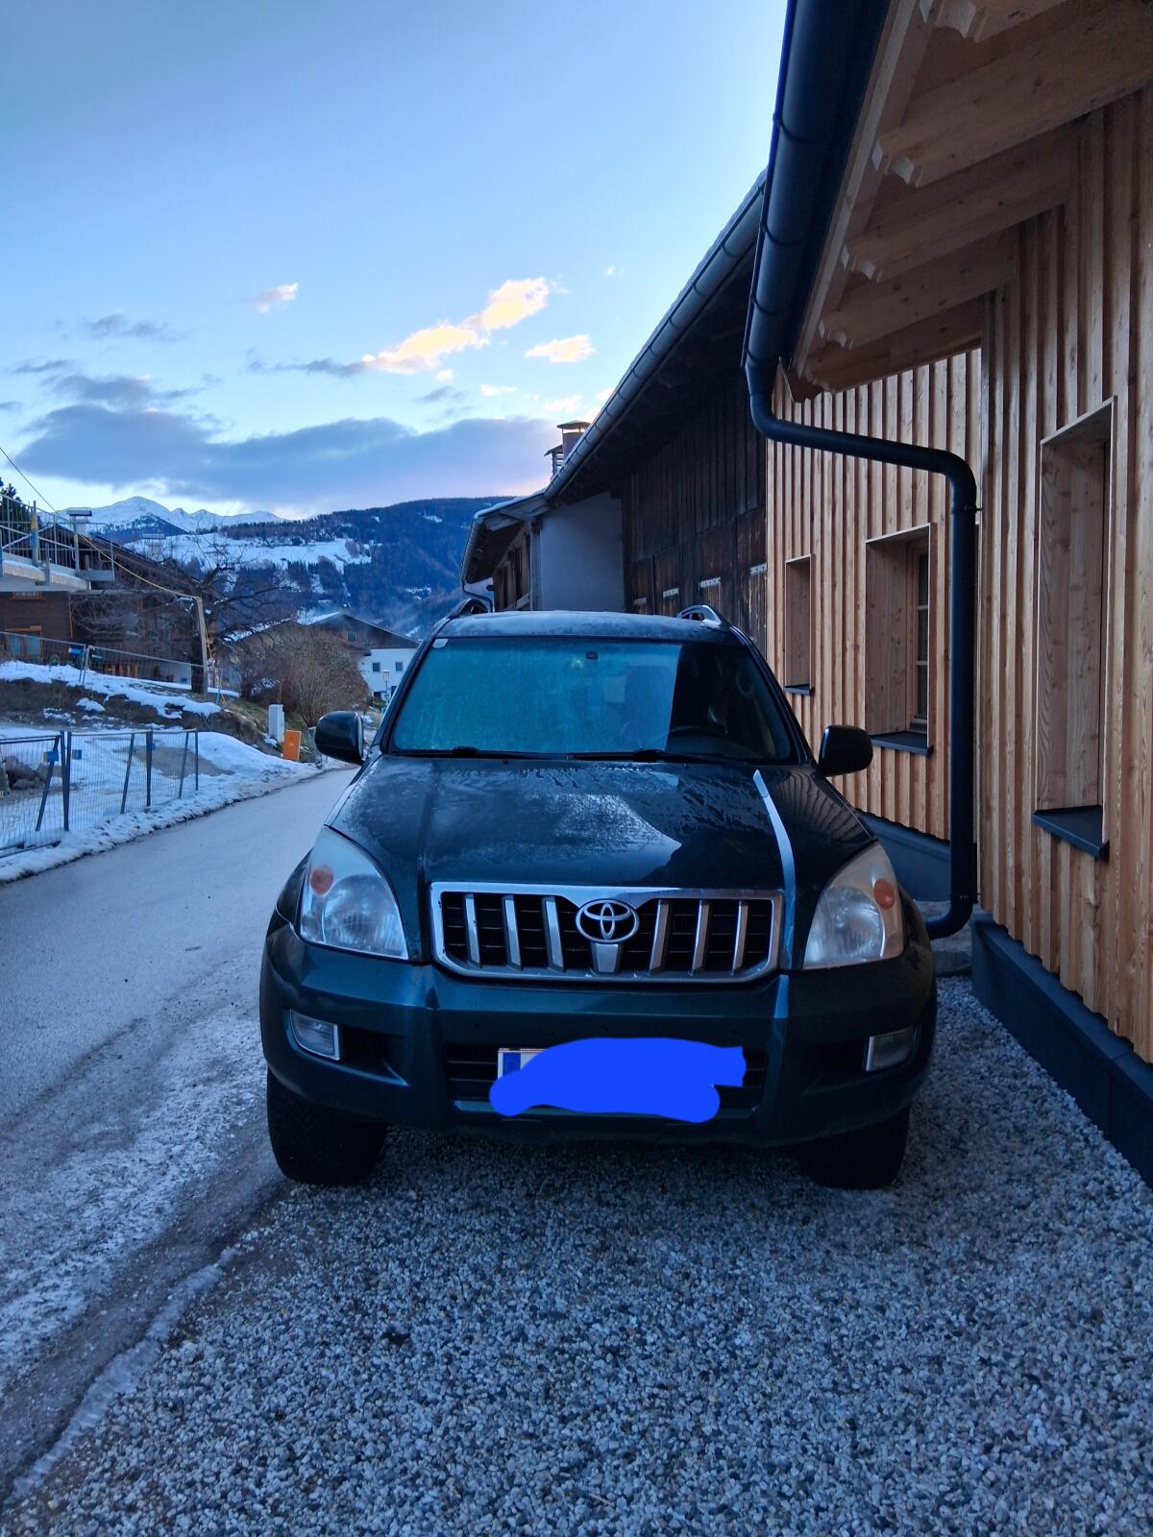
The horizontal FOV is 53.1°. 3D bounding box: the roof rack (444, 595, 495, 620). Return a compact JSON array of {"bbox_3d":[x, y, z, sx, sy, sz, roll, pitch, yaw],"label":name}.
[{"bbox_3d":[-0.512,-0.758,5.840,0.100,0.140,1.750,1,4,-1],"label":"roof rack"}]

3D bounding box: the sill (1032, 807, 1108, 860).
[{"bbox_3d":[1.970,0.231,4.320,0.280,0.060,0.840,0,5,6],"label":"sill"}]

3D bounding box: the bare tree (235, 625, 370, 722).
[{"bbox_3d":[-9.500,-3.250,40.000,4.500,3.500,4.200,-2,5,-13],"label":"bare tree"}]

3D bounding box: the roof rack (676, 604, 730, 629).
[{"bbox_3d":[0.607,-0.735,5.859,0.100,0.140,1.750,1,4,-1],"label":"roof rack"}]

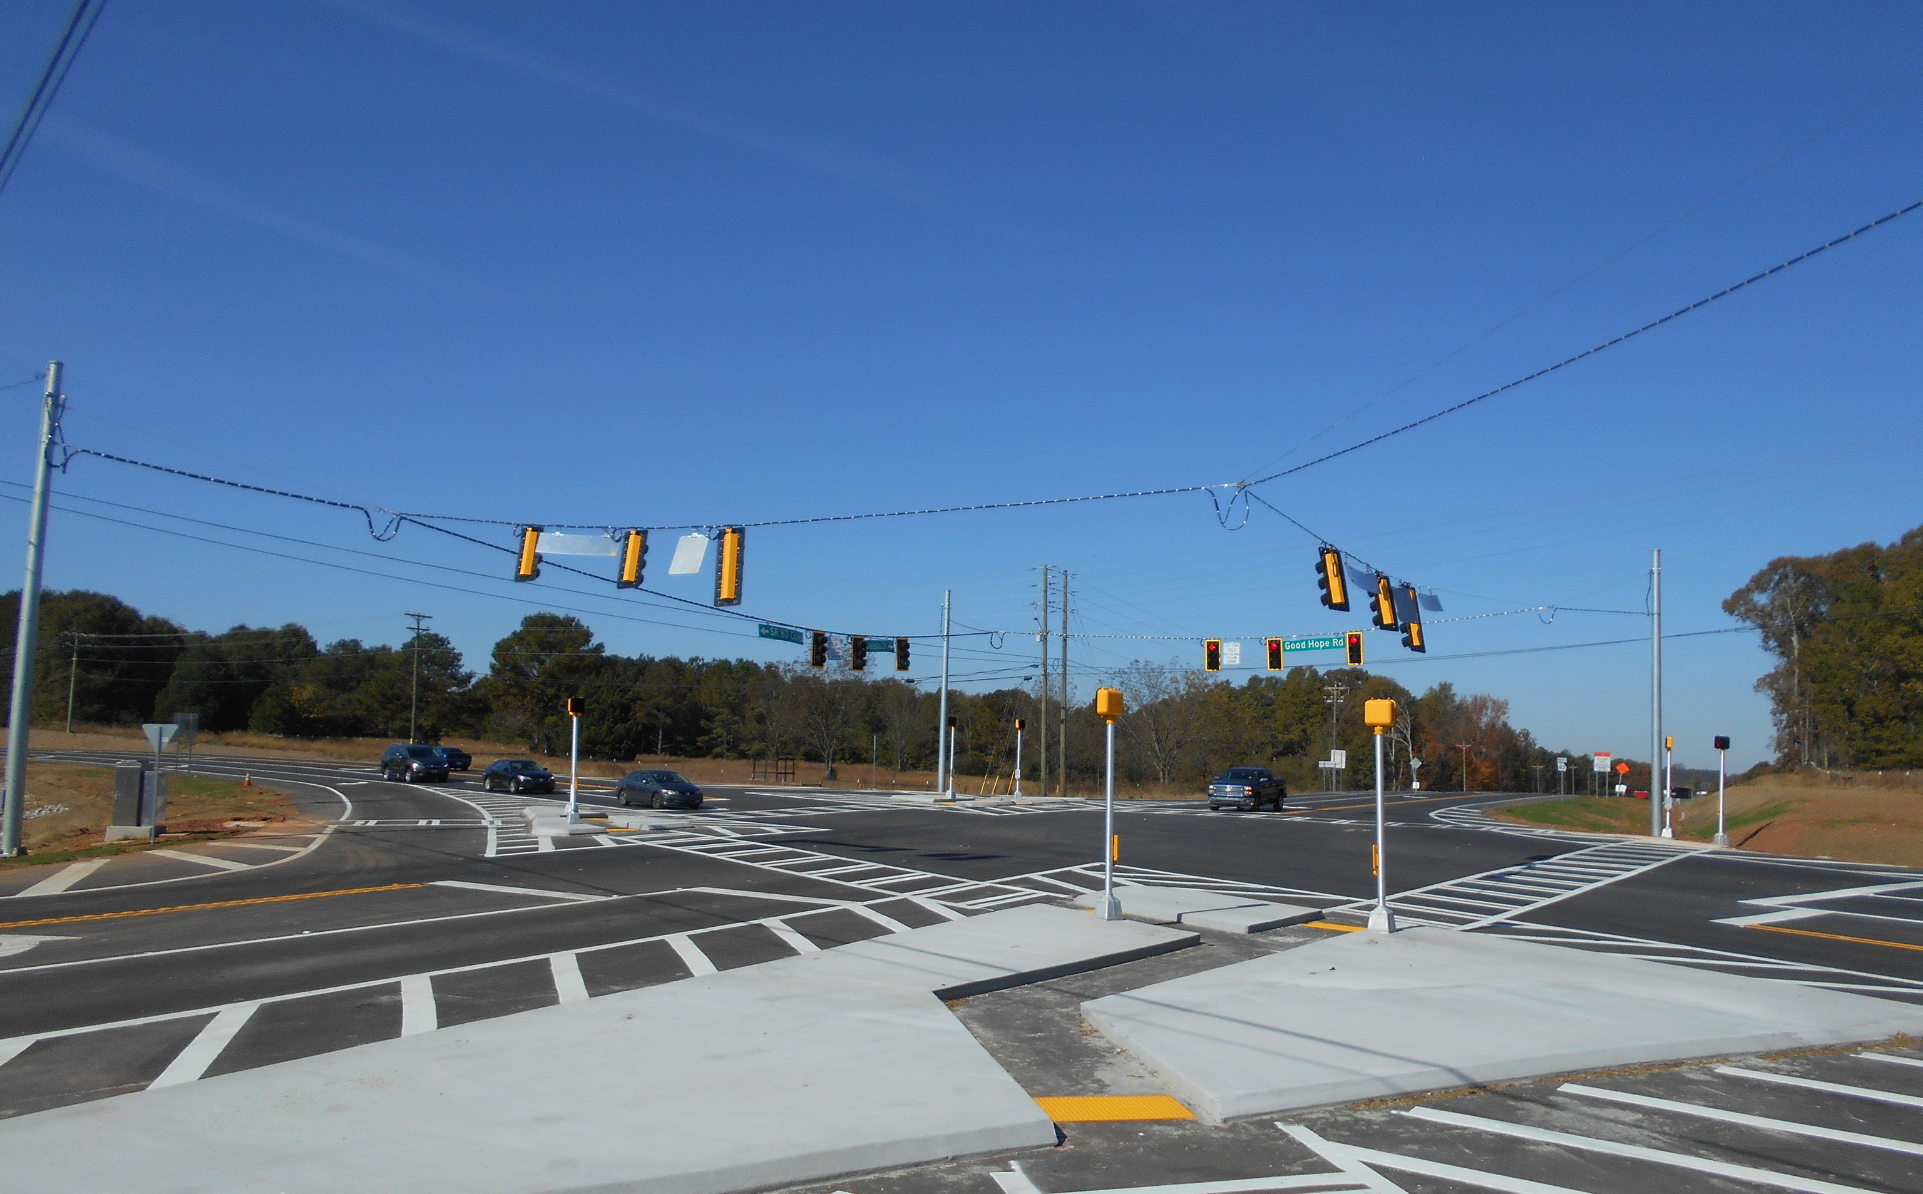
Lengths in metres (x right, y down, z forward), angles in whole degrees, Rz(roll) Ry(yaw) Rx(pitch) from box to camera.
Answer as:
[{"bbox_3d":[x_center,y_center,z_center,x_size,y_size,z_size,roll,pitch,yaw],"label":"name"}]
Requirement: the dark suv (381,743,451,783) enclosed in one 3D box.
[{"bbox_3d":[-25.709,7.791,68.101,1.880,1.730,4.650,6,-8,-37],"label":"dark suv"}]

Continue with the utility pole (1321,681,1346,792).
[{"bbox_3d":[33.992,12.666,131.474,2.400,10.010,0.450,1,-6,10],"label":"utility pole"}]

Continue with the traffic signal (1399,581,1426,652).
[{"bbox_3d":[11.234,0.562,36.000,0.650,1.670,0.460,8,-19,-44],"label":"traffic signal"}]

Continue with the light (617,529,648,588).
[{"bbox_3d":[-7.358,-0.840,32.300,0.600,1.320,0.450,-1,-15,22],"label":"light"}]

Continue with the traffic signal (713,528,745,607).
[{"bbox_3d":[-5.004,-0.646,31.200,0.650,1.680,0.460,-2,-11,24],"label":"traffic signal"}]

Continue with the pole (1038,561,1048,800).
[{"bbox_3d":[4.145,4.161,71.542,0.400,11.450,0.400,1,-5,4],"label":"pole"}]

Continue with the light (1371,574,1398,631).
[{"bbox_3d":[9.697,0.138,33.200,0.650,1.330,0.460,7,-19,-43],"label":"light"}]

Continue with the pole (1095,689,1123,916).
[{"bbox_3d":[2.209,3.051,21.497,0.380,3.373,0.460,-5,-9,40],"label":"pole"}]

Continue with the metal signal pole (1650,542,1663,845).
[{"bbox_3d":[24.389,3.317,50.588,0.310,10.072,0.310,3,-7,0],"label":"metal signal pole"}]

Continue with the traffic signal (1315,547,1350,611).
[{"bbox_3d":[7.932,-0.370,30.900,0.650,1.330,0.460,7,-20,-42],"label":"traffic signal"}]

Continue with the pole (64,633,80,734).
[{"bbox_3d":[-96.979,9.406,157.643,0.330,10.985,0.330,1,-7,0],"label":"pole"}]

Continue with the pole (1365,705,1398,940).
[{"bbox_3d":[6.424,3.309,22.066,0.460,3.510,0.420,-1,-6,29],"label":"pole"}]

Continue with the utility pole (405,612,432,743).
[{"bbox_3d":[-46.293,7.112,122.548,0.450,11.590,2.600,-4,-8,45],"label":"utility pole"}]

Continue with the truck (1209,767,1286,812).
[{"bbox_3d":[12.892,8.594,64.800,2.030,1.880,5.840,-1,-6,26],"label":"truck"}]

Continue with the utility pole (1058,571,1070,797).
[{"bbox_3d":[5.109,4.255,71.529,0.400,11.190,0.400,1,-5,4],"label":"utility pole"}]

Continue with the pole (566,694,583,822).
[{"bbox_3d":[-11.063,4.662,41.467,0.420,3.540,0.460,-4,-8,44],"label":"pole"}]

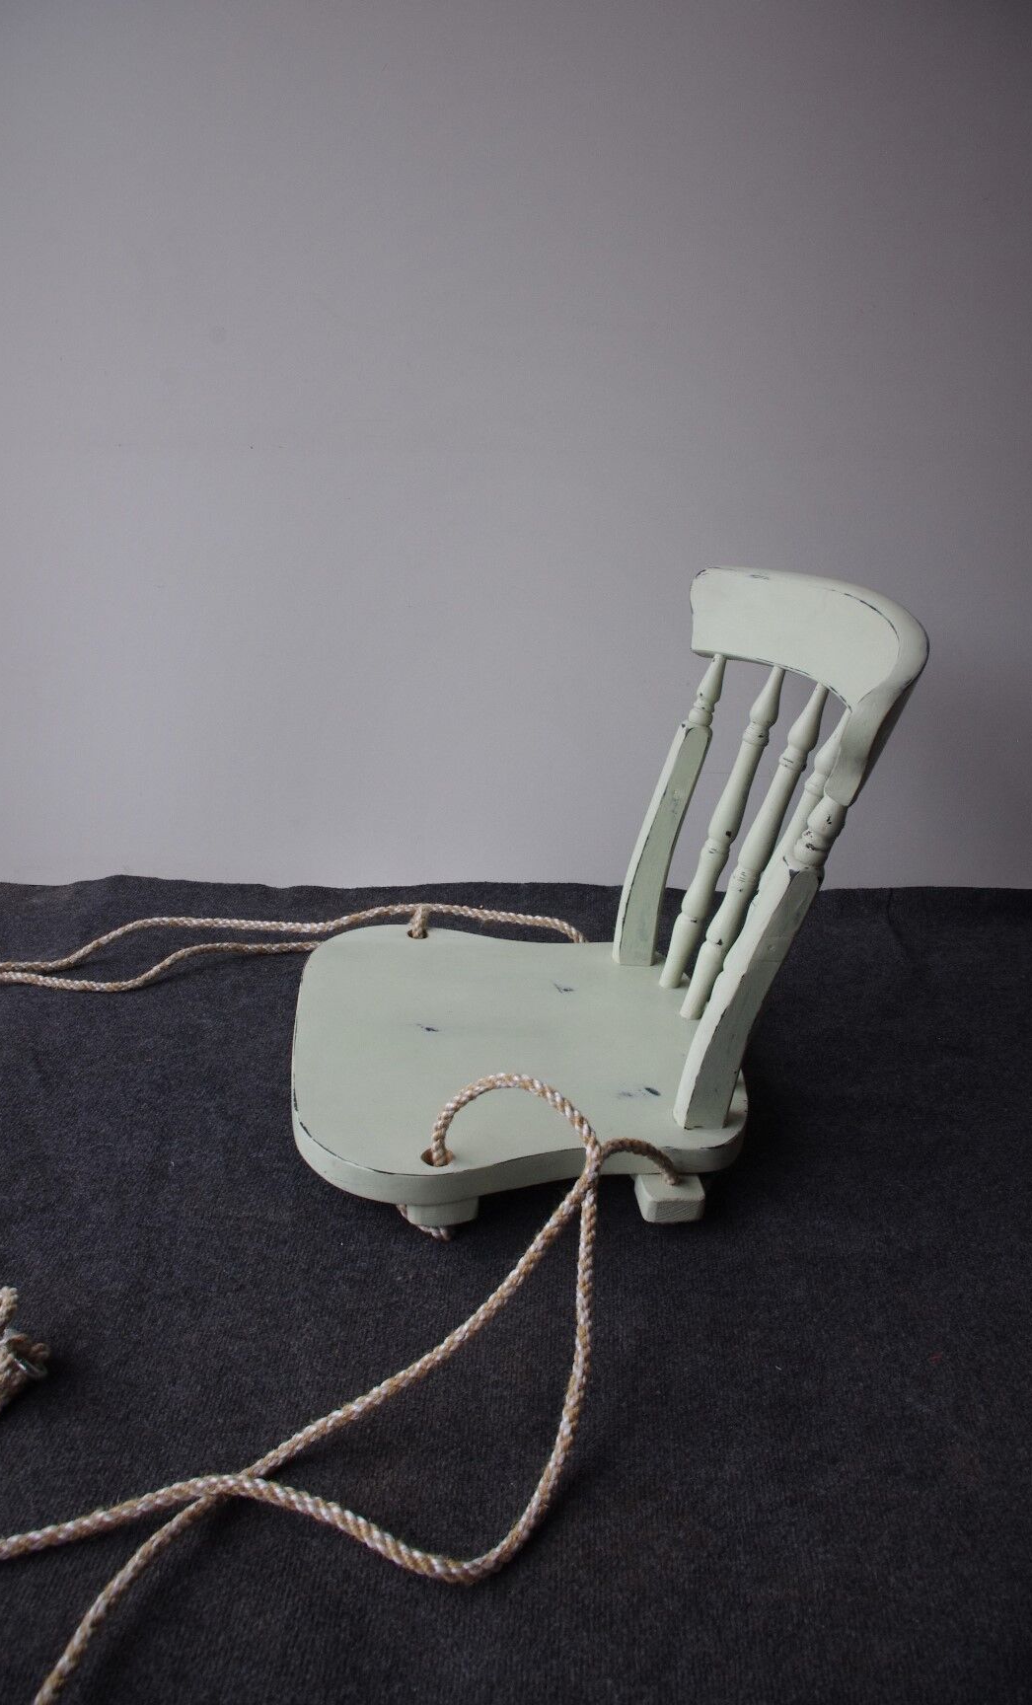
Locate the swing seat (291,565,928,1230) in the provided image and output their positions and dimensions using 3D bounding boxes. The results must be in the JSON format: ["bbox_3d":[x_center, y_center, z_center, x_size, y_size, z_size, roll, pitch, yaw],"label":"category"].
[{"bbox_3d":[0.061,0.000,1.090,0.503,0.456,0.411,0,24,-7],"label":"swing seat"}]

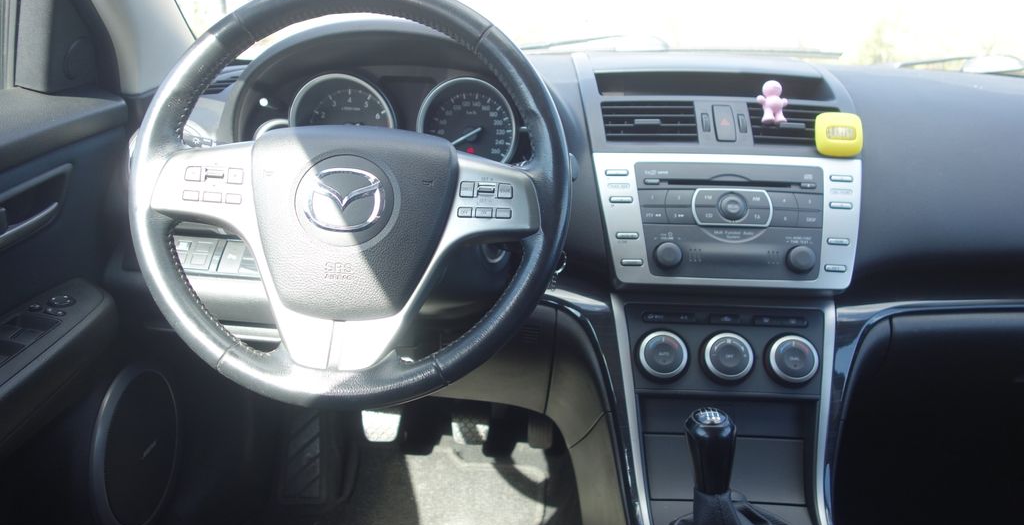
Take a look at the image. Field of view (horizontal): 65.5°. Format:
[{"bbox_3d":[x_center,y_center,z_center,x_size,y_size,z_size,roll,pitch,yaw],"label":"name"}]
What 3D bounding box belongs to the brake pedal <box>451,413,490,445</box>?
[{"bbox_3d":[-0.065,0.267,1.265,0.063,0.052,0.030,2,-13,0],"label":"brake pedal"}]

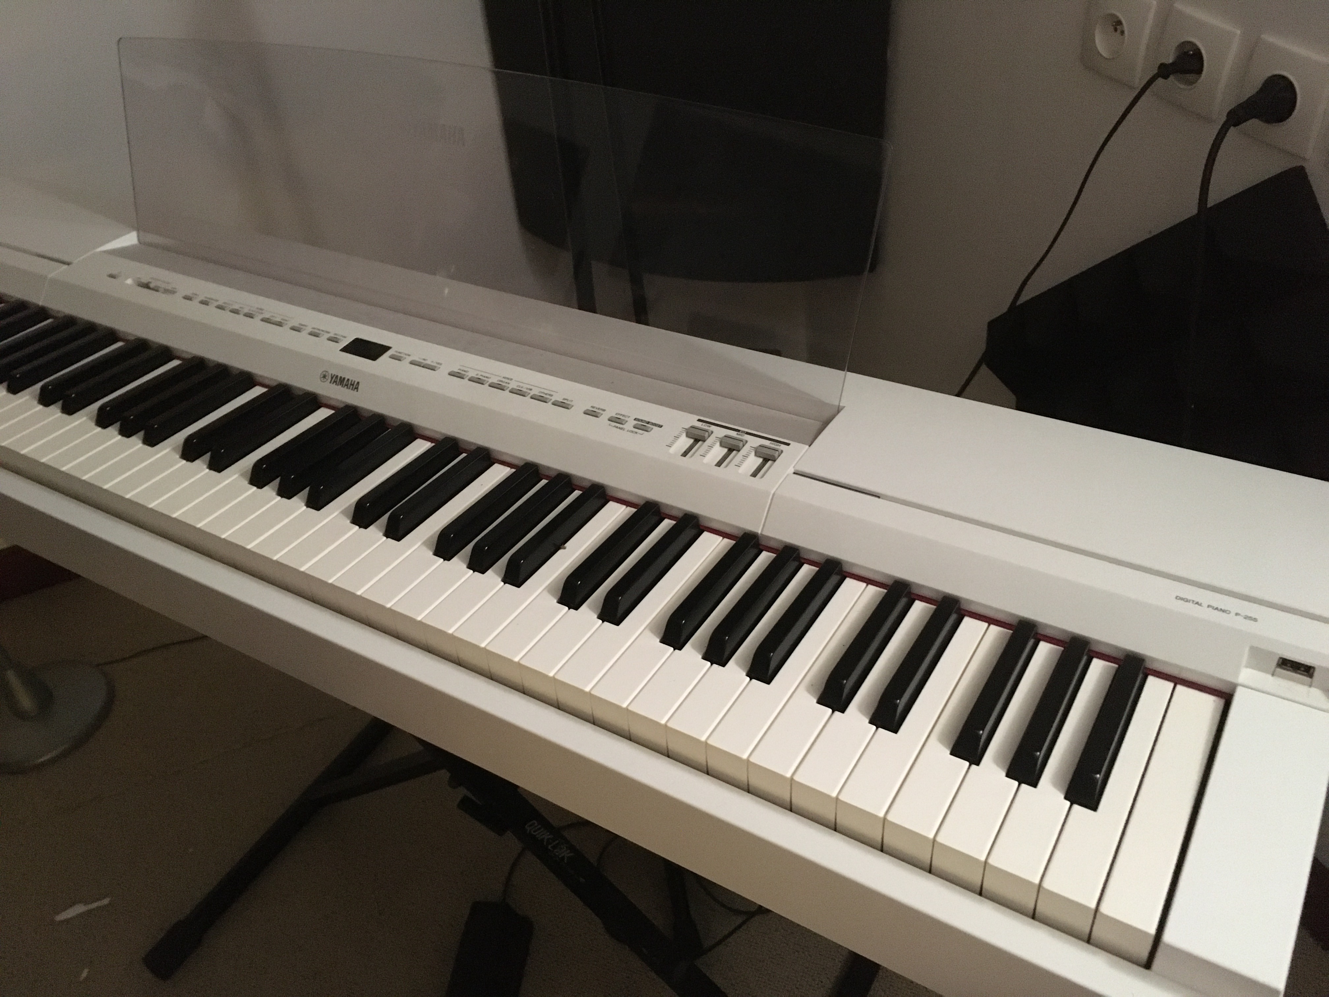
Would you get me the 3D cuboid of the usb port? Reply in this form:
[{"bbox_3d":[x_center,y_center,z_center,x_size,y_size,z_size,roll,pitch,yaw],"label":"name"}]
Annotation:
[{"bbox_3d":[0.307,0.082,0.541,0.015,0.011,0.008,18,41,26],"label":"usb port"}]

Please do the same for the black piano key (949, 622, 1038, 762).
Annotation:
[{"bbox_3d":[0.168,0.095,0.559,0.014,0.011,0.096,18,41,27],"label":"black piano key"}]

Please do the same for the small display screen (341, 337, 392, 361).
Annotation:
[{"bbox_3d":[-0.221,-0.110,0.825,0.035,0.003,0.018,18,47,26],"label":"small display screen"}]

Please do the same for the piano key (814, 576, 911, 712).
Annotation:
[{"bbox_3d":[0.108,0.076,0.590,0.013,0.013,0.096,18,41,27],"label":"piano key"}]

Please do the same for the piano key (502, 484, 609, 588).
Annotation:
[{"bbox_3d":[-0.065,0.021,0.682,0.014,0.011,0.096,18,41,27],"label":"piano key"}]

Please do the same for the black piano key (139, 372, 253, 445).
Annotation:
[{"bbox_3d":[-0.346,-0.068,0.830,0.013,0.012,0.097,18,41,26],"label":"black piano key"}]

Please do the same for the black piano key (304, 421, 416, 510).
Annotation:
[{"bbox_3d":[-0.205,-0.024,0.758,0.013,0.012,0.097,18,41,26],"label":"black piano key"}]

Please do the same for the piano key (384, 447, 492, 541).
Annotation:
[{"bbox_3d":[-0.146,-0.005,0.727,0.013,0.012,0.097,18,41,26],"label":"piano key"}]

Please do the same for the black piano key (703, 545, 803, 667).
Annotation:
[{"bbox_3d":[0.051,0.058,0.625,0.013,0.012,0.097,18,41,26],"label":"black piano key"}]

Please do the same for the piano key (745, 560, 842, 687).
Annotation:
[{"bbox_3d":[0.073,0.065,0.609,0.014,0.011,0.096,18,41,27],"label":"piano key"}]

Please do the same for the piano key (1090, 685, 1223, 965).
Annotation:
[{"bbox_3d":[0.229,0.146,0.515,0.023,0.025,0.146,18,41,27],"label":"piano key"}]

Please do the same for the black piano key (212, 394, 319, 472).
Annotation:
[{"bbox_3d":[-0.286,-0.049,0.799,0.014,0.011,0.096,18,41,27],"label":"black piano key"}]

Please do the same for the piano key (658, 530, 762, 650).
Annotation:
[{"bbox_3d":[0.028,0.051,0.633,0.014,0.011,0.096,18,41,27],"label":"piano key"}]

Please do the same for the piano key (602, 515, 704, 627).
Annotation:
[{"bbox_3d":[-0.007,0.040,0.651,0.014,0.011,0.096,18,41,27],"label":"piano key"}]

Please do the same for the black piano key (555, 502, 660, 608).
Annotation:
[{"bbox_3d":[-0.032,0.032,0.663,0.013,0.013,0.096,18,41,27],"label":"black piano key"}]

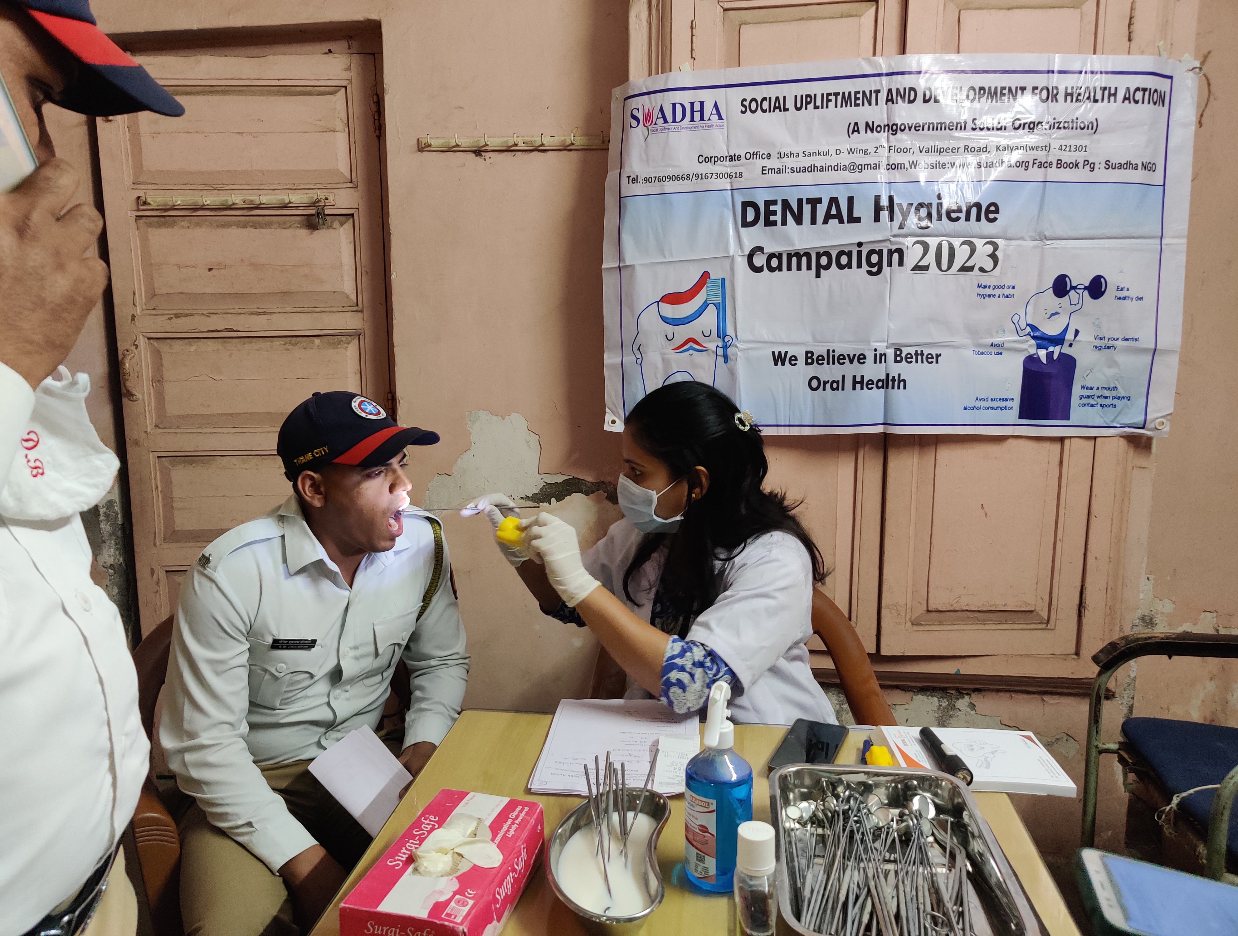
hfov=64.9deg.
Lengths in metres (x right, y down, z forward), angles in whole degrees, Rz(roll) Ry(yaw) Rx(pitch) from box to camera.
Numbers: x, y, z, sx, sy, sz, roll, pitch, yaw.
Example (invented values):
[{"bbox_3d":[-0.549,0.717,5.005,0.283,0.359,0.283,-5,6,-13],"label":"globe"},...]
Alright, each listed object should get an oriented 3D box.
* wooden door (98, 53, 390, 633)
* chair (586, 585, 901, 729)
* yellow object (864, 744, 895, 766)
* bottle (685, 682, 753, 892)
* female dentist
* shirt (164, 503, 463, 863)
[{"bbox_3d":[-0.842,0.027,2.285,0.630,1.900,0.045,0,9,1],"label":"wooden door"},{"bbox_3d":[0.207,0.662,1.739,0.570,0.820,0.560,1,9,4],"label":"chair"},{"bbox_3d":[0.338,0.378,1.265,0.037,0.034,0.037,1,9,4],"label":"yellow object"},{"bbox_3d":[0.106,0.327,1.021,0.071,0.214,0.074,0,9,0],"label":"bottle"},{"bbox_3d":[0.110,0.475,1.614,0.560,1.230,0.500,-9,13,-43],"label":"female dentist"},{"bbox_3d":[-0.487,0.287,1.581,0.470,0.480,0.420,-4,10,-24],"label":"shirt"}]

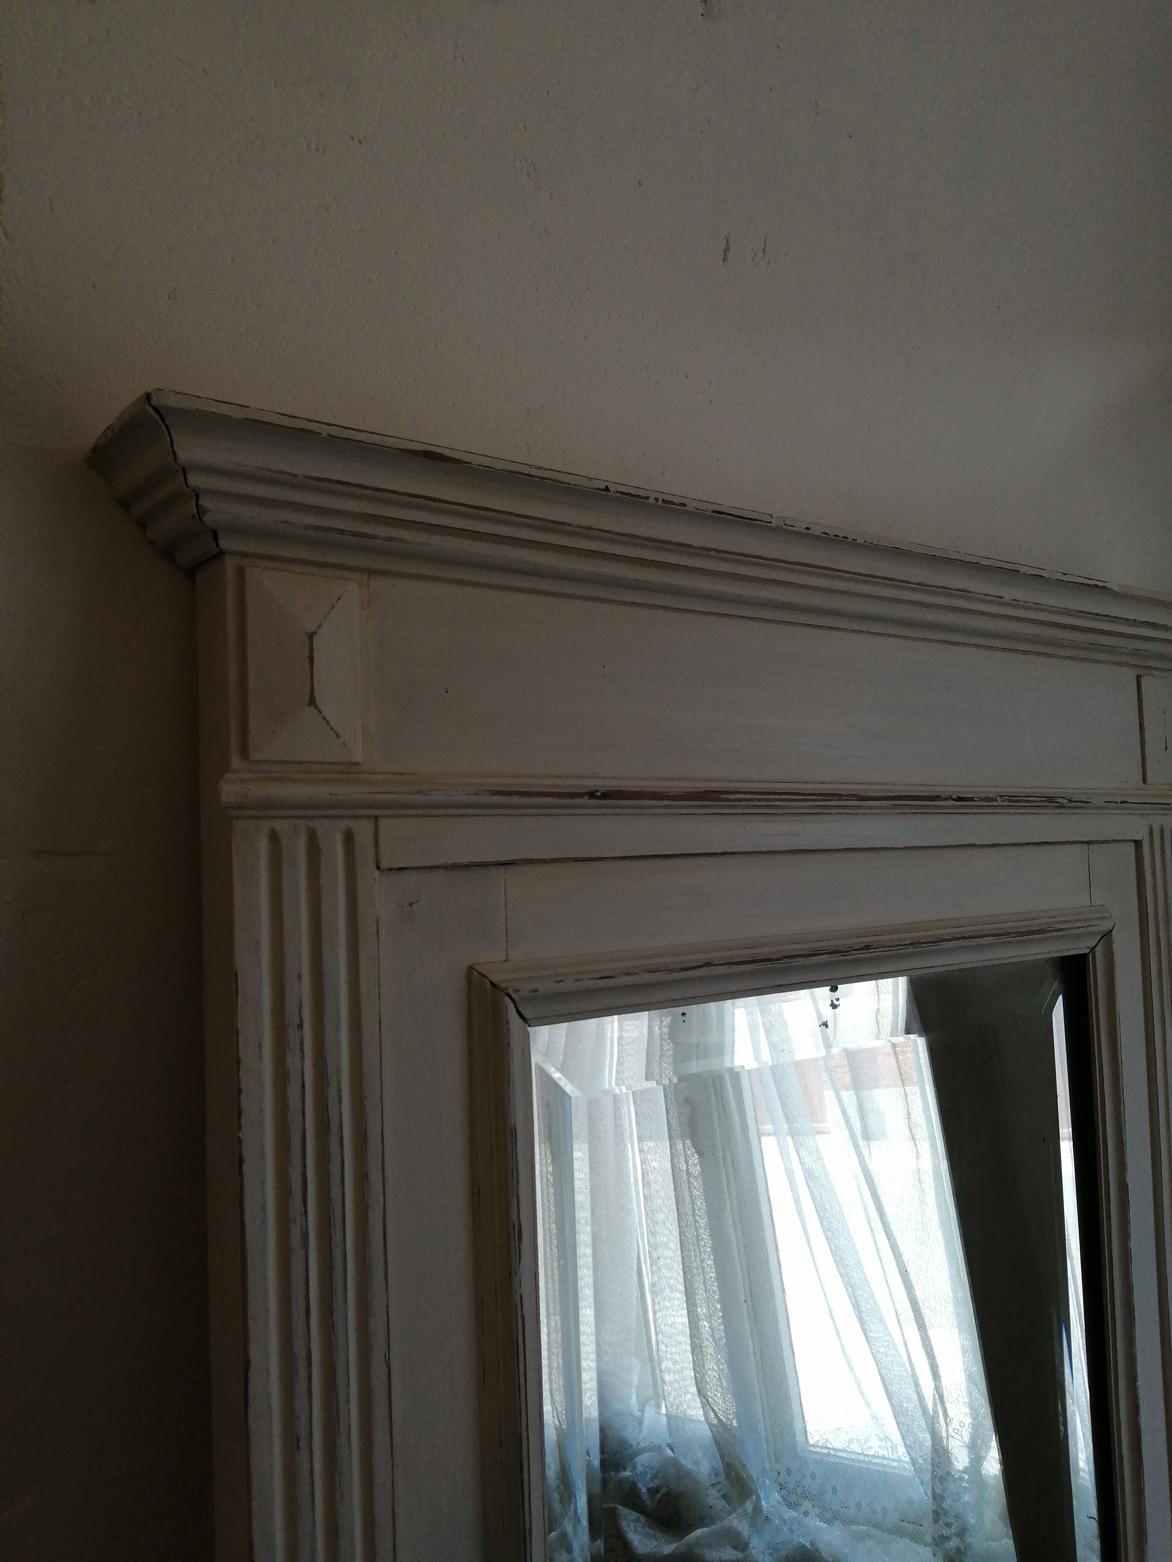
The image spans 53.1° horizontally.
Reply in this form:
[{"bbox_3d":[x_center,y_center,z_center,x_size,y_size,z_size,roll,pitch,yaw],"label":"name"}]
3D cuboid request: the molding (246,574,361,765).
[{"bbox_3d":[-0.152,-0.062,0.638,0.065,0.103,0.015,1,-4,-36],"label":"molding"}]

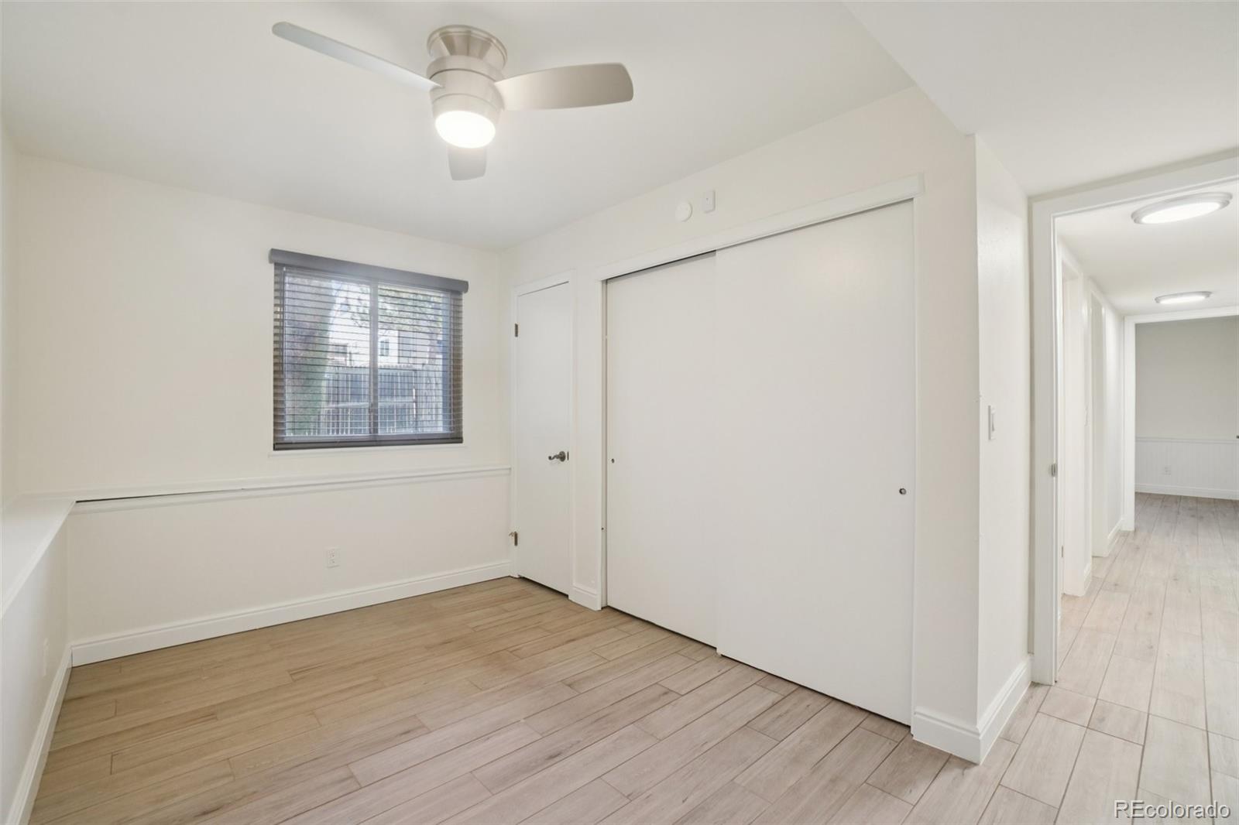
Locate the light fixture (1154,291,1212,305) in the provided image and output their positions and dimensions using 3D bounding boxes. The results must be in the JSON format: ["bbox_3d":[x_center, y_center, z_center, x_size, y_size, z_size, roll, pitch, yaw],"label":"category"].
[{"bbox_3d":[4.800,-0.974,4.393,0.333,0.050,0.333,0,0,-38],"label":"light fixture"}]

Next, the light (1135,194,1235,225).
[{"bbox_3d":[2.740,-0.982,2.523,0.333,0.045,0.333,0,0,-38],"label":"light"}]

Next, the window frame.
[{"bbox_3d":[-1.668,-0.384,3.542,1.220,1.220,0.070,0,0,-38],"label":"window frame"}]

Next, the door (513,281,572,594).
[{"bbox_3d":[-0.531,0.186,3.605,0.600,2.040,0.060,0,0,45],"label":"door"}]

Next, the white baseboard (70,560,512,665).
[{"bbox_3d":[-1.711,1.167,3.160,2.281,0.105,0.025,0,0,-38],"label":"white baseboard"}]

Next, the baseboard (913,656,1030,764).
[{"bbox_3d":[1.472,1.156,2.118,0.827,0.120,0.216,0,0,-43],"label":"baseboard"}]

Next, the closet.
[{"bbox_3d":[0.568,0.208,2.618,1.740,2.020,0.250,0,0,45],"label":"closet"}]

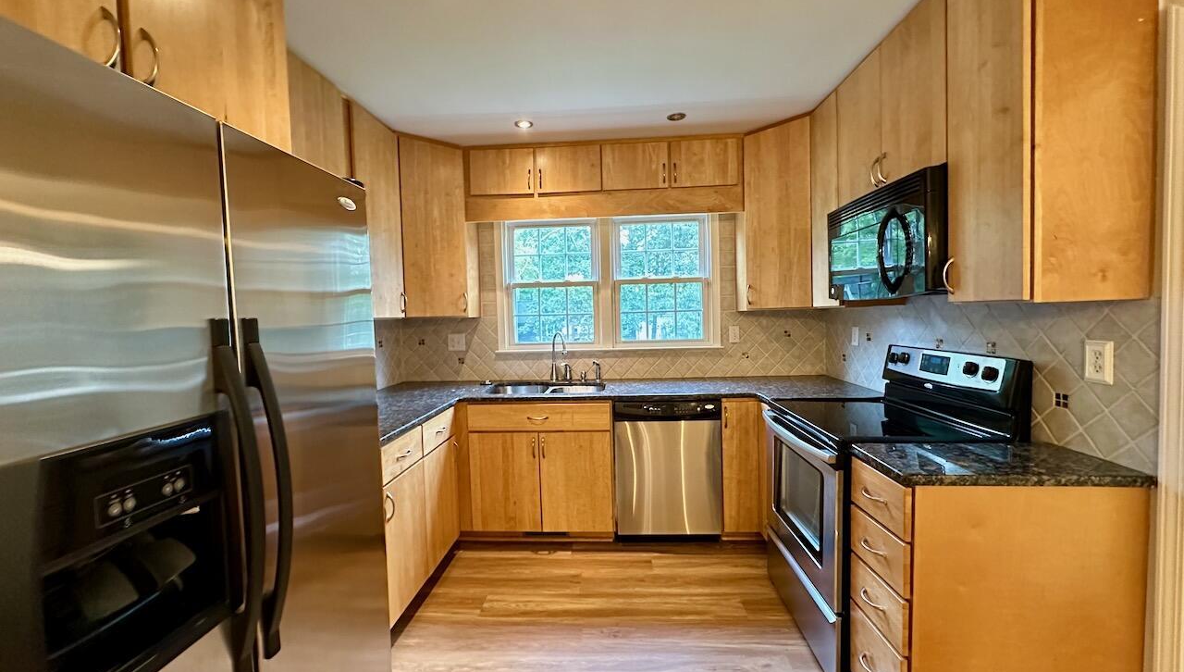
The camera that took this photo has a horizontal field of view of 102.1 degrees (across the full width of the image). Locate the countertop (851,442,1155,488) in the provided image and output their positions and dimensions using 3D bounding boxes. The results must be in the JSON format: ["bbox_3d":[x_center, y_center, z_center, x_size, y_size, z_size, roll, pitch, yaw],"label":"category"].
[{"bbox_3d":[1.187,0.386,1.443,0.643,0.039,0.300,-1,2,3],"label":"countertop"}]

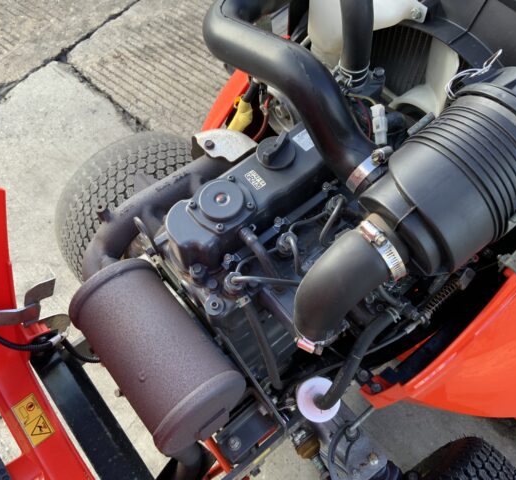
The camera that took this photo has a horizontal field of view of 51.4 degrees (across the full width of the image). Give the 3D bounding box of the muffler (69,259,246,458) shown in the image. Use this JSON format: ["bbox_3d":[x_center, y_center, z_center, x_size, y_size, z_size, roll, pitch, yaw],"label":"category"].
[{"bbox_3d":[-0.118,0.132,0.631,0.118,0.118,0.196,-36,71,-12],"label":"muffler"}]

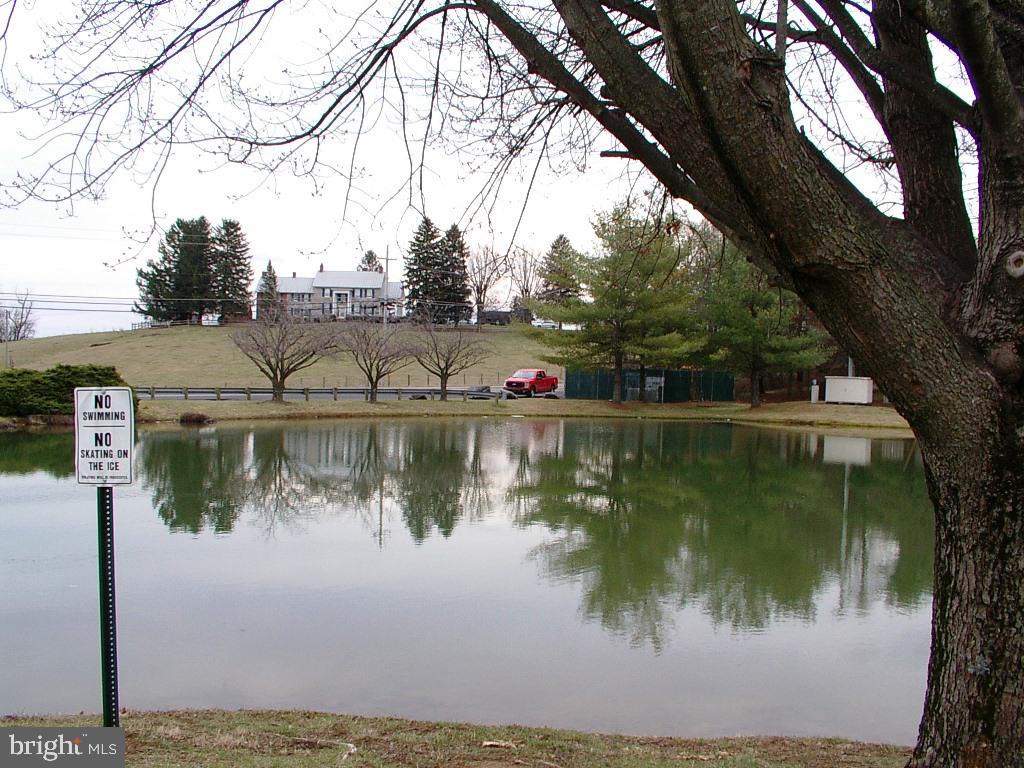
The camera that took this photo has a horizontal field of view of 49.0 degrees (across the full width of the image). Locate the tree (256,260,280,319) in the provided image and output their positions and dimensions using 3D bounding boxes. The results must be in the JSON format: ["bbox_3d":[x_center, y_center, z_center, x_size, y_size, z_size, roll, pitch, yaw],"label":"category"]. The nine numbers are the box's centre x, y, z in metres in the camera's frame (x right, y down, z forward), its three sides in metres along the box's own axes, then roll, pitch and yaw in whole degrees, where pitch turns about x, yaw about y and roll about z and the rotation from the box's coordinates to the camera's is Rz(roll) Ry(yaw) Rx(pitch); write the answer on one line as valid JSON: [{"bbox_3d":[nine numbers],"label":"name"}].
[{"bbox_3d":[-39.858,-15.305,184.000,4.000,9.800,4.000,2,1,0],"label":"tree"}]

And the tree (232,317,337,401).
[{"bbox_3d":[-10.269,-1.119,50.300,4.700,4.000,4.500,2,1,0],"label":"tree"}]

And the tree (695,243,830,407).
[{"bbox_3d":[14.990,-3.666,67.000,8.200,10.100,8.000,2,1,0],"label":"tree"}]

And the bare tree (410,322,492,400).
[{"bbox_3d":[-3.160,-1.147,57.300,4.200,4.000,4.100,2,1,0],"label":"bare tree"}]

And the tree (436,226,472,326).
[{"bbox_3d":[-9.751,-18.898,194.000,6.300,17.300,6.300,2,1,0],"label":"tree"}]

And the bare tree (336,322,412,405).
[{"bbox_3d":[-6.642,-1.063,54.300,4.000,4.000,4.000,2,1,0],"label":"bare tree"}]

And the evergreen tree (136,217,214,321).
[{"bbox_3d":[-52.985,-18.187,177.000,12.100,16.400,11.000,2,1,0],"label":"evergreen tree"}]

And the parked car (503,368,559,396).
[{"bbox_3d":[1.459,-0.178,80.000,2.030,1.950,5.750,2,3,22],"label":"parked car"}]

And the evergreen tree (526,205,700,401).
[{"bbox_3d":[6.307,-4.966,68.500,10.200,12.200,9.800,2,1,0],"label":"evergreen tree"}]

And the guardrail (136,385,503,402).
[{"bbox_3d":[-11.058,0.648,66.000,21.700,0.760,0.500,1,1,-8],"label":"guardrail"}]

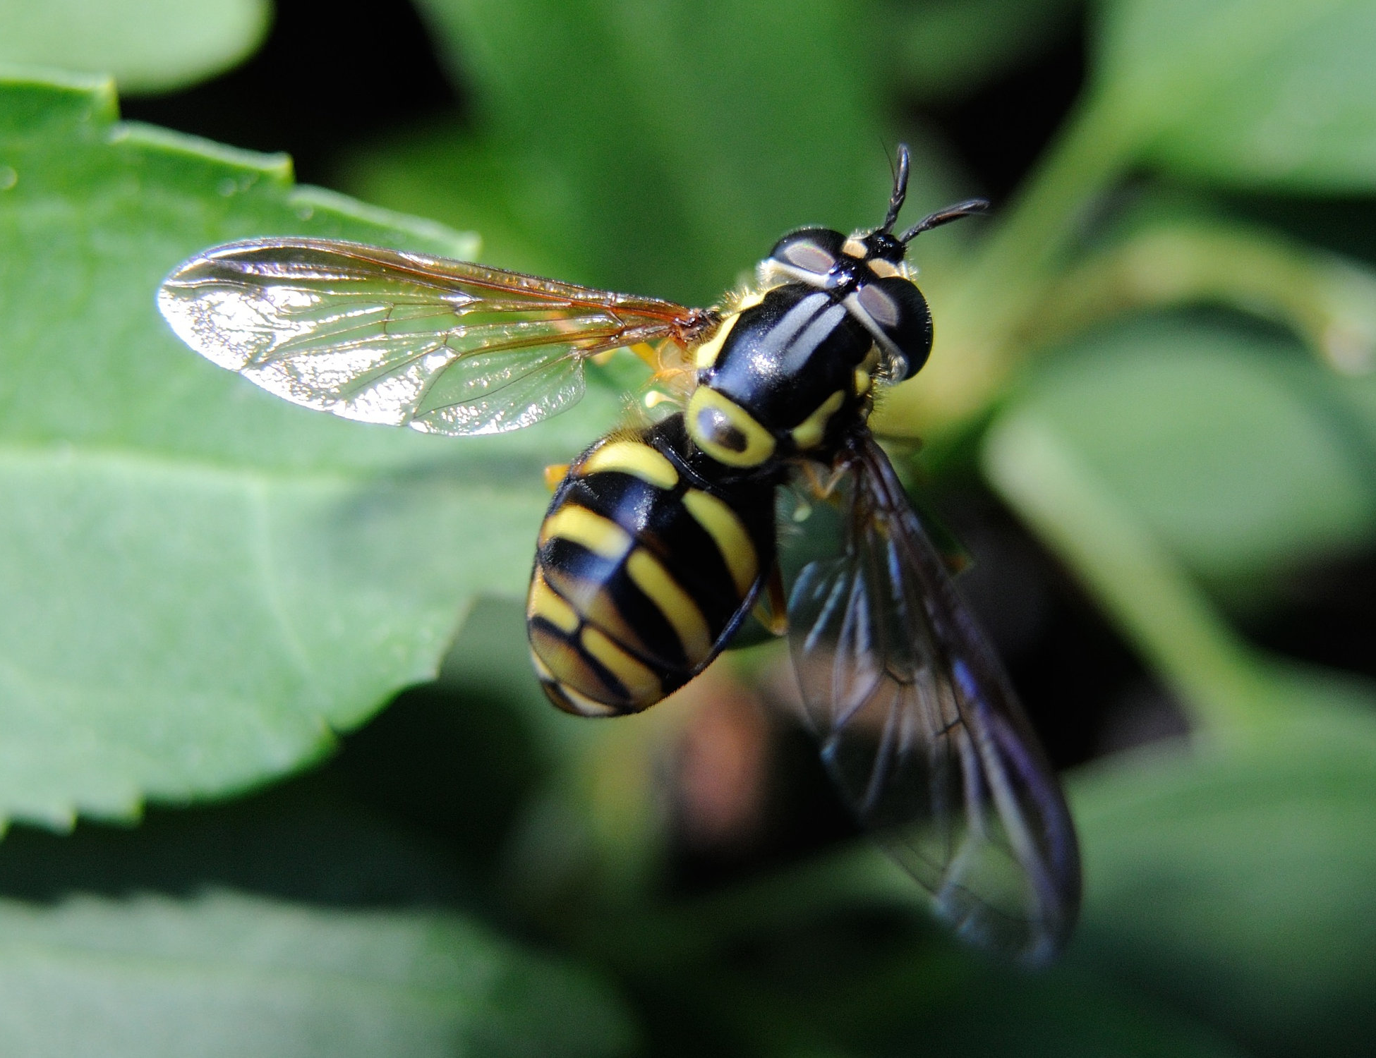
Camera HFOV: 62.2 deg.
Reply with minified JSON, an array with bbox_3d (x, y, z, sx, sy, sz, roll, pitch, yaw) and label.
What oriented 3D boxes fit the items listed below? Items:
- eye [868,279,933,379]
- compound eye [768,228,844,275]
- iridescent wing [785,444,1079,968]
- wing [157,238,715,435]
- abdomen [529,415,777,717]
[{"bbox_3d":[0.004,-0.004,0.023,0.001,0.002,0.002,-33,77,5],"label":"eye"},{"bbox_3d":[0.002,-0.006,0.024,0.002,0.002,0.001,-10,80,10],"label":"compound eye"},{"bbox_3d":[0.005,0.004,0.022,0.004,0.001,0.011,-24,86,0],"label":"iridescent wing"},{"bbox_3d":[-0.005,-0.004,0.023,0.011,0.001,0.004,7,84,2],"label":"wing"},{"bbox_3d":[-0.001,0.001,0.023,0.004,0.003,0.006,33,89,14],"label":"abdomen"}]

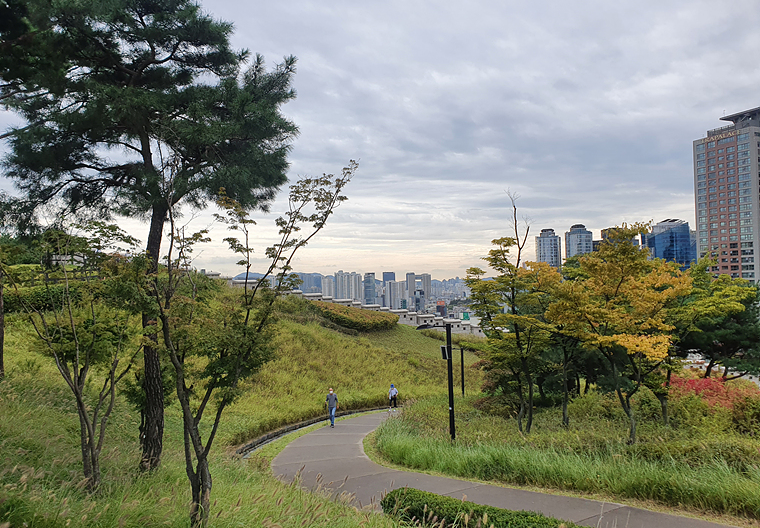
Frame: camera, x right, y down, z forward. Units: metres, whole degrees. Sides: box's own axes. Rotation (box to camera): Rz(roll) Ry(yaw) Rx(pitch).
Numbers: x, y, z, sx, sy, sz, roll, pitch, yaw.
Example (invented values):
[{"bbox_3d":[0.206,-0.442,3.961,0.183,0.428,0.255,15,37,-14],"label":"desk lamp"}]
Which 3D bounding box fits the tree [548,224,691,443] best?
[{"bbox_3d":[7.678,2.228,18.300,4.500,7.000,4.300,0,-2,0],"label":"tree"}]

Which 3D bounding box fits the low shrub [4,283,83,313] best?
[{"bbox_3d":[-13.640,1.390,23.000,3.500,1.150,1.500,0,-2,-6],"label":"low shrub"}]

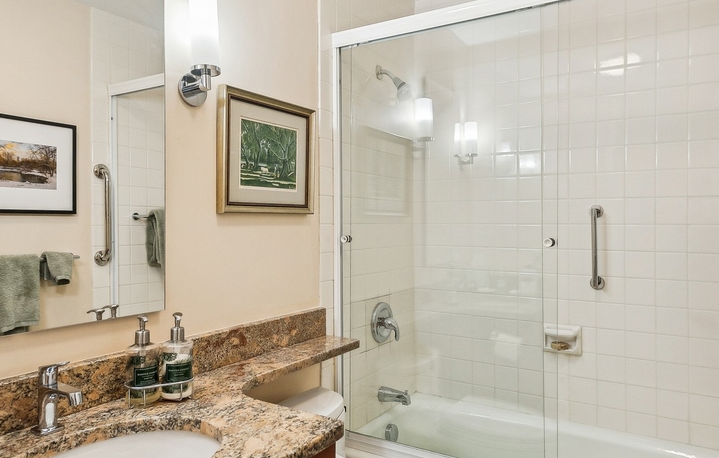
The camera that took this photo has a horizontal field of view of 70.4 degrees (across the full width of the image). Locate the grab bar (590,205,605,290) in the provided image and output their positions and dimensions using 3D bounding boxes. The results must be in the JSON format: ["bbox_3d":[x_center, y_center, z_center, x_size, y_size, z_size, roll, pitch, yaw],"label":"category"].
[{"bbox_3d":[0.986,0.078,2.124,0.058,0.355,0.066,0,0,32],"label":"grab bar"}]

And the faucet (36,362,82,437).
[{"bbox_3d":[-0.601,0.333,1.017,0.133,0.150,0.050,0,0,32],"label":"faucet"}]

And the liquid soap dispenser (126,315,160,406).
[{"bbox_3d":[-0.515,0.303,1.203,0.073,0.200,0.076,0,0,-41],"label":"liquid soap dispenser"}]

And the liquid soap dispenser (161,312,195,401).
[{"bbox_3d":[-0.446,0.303,1.240,0.073,0.200,0.076,0,0,-26],"label":"liquid soap dispenser"}]

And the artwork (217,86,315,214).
[{"bbox_3d":[-0.290,-0.235,1.667,0.036,0.371,0.428,0,0,32],"label":"artwork"}]

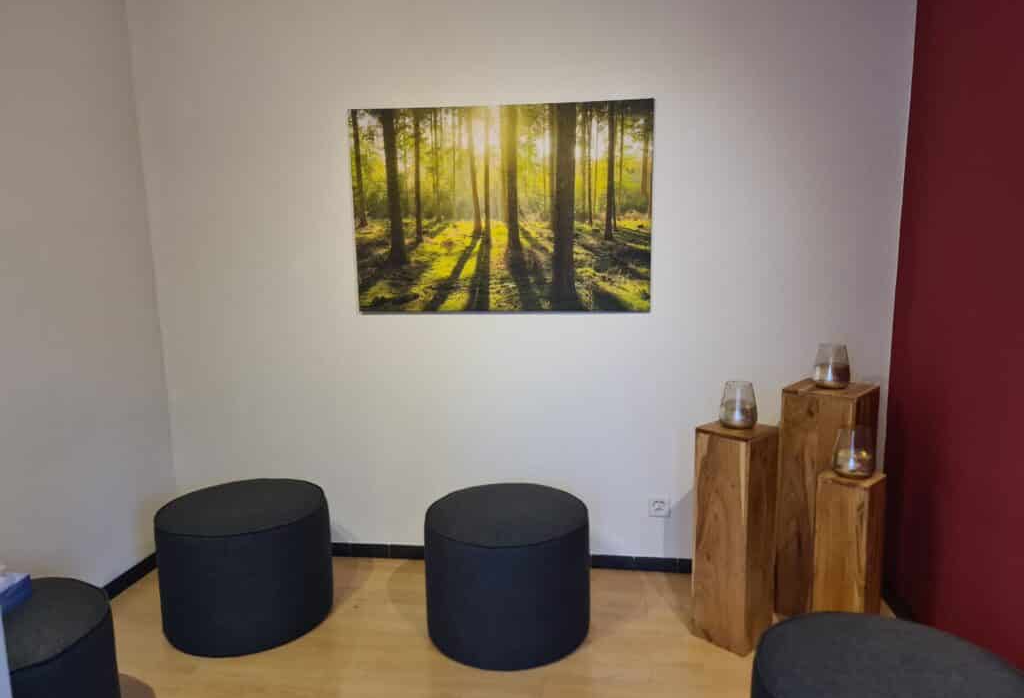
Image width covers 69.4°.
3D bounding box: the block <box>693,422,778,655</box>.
[{"bbox_3d":[0.793,0.647,2.630,0.210,0.757,0.230,8,14,43],"label":"block"}]

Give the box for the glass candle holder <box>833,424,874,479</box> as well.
[{"bbox_3d":[1.131,0.341,2.442,0.127,0.150,0.127,0,10,8],"label":"glass candle holder"}]

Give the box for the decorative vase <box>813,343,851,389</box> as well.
[{"bbox_3d":[1.149,0.062,2.655,0.124,0.151,0.124,0,10,8],"label":"decorative vase"}]

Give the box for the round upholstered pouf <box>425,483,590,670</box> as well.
[{"bbox_3d":[-0.011,0.810,2.732,0.600,0.437,0.600,-1,10,0],"label":"round upholstered pouf"}]

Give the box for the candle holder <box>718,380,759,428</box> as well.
[{"bbox_3d":[0.790,0.194,2.577,0.128,0.153,0.128,0,10,8],"label":"candle holder"}]

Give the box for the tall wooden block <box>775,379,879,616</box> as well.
[{"bbox_3d":[1.153,0.567,2.717,0.245,0.867,0.242,7,13,40],"label":"tall wooden block"}]

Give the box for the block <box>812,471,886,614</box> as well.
[{"bbox_3d":[1.126,0.731,2.478,0.150,0.630,0.150,8,13,41],"label":"block"}]

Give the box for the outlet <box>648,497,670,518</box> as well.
[{"bbox_3d":[0.615,0.660,3.076,0.085,0.085,0.014,0,10,8],"label":"outlet"}]

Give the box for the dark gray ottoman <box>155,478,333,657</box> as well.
[{"bbox_3d":[-1.015,0.810,2.846,0.605,0.439,0.605,-1,10,0],"label":"dark gray ottoman"}]

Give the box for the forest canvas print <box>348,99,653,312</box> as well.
[{"bbox_3d":[-0.047,-0.551,2.951,1.200,0.805,0.023,0,10,8],"label":"forest canvas print"}]

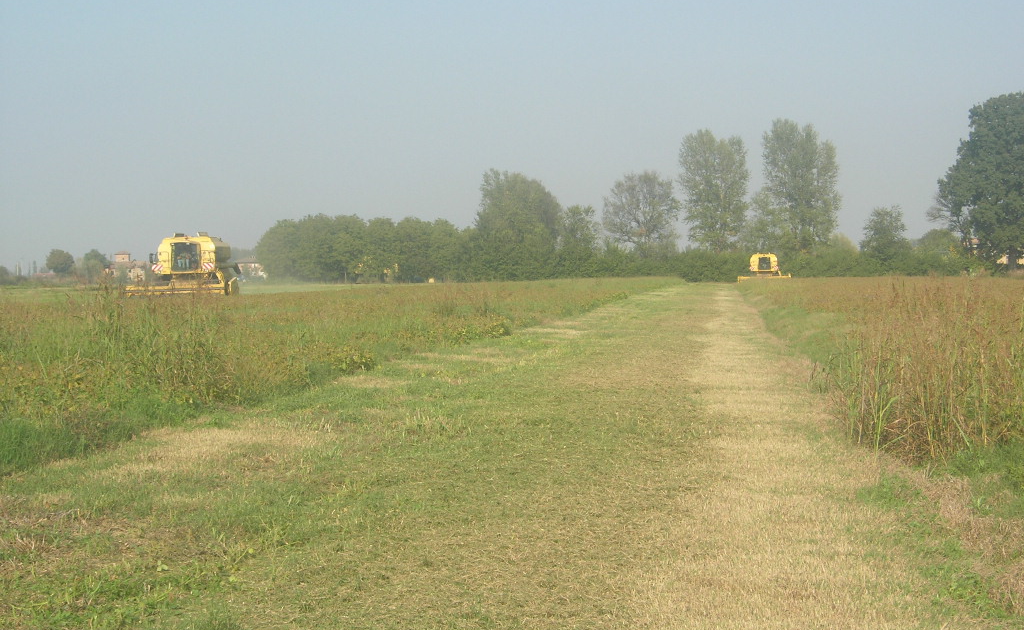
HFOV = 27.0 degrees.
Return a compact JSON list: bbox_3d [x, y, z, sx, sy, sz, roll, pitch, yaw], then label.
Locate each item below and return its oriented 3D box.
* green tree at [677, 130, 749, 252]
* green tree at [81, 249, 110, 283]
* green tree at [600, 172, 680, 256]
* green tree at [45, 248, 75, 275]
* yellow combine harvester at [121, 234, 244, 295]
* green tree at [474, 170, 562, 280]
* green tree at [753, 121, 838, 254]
[{"bbox_3d":[27.839,-15.140,295.000,9.830,21.100,10.000,-1,1,0],"label":"green tree"},{"bbox_3d":[-97.775,-11.335,500.000,7.040,8.080,6.800,-1,1,0],"label":"green tree"},{"bbox_3d":[17.936,-12.301,295.000,10.800,15.700,10.500,-1,1,0],"label":"green tree"},{"bbox_3d":[-110.475,-12.002,520.000,7.320,8.960,7.000,-1,1,0],"label":"green tree"},{"bbox_3d":[-16.977,-2.393,114.462,5.500,3.900,8.800,-1,1,5],"label":"yellow combine harvester"},{"bbox_3d":[0.879,-11.874,288.000,11.900,15.600,11.500,-1,1,0],"label":"green tree"},{"bbox_3d":[39.474,-15.914,295.000,12.050,22.330,11.000,-1,1,0],"label":"green tree"}]

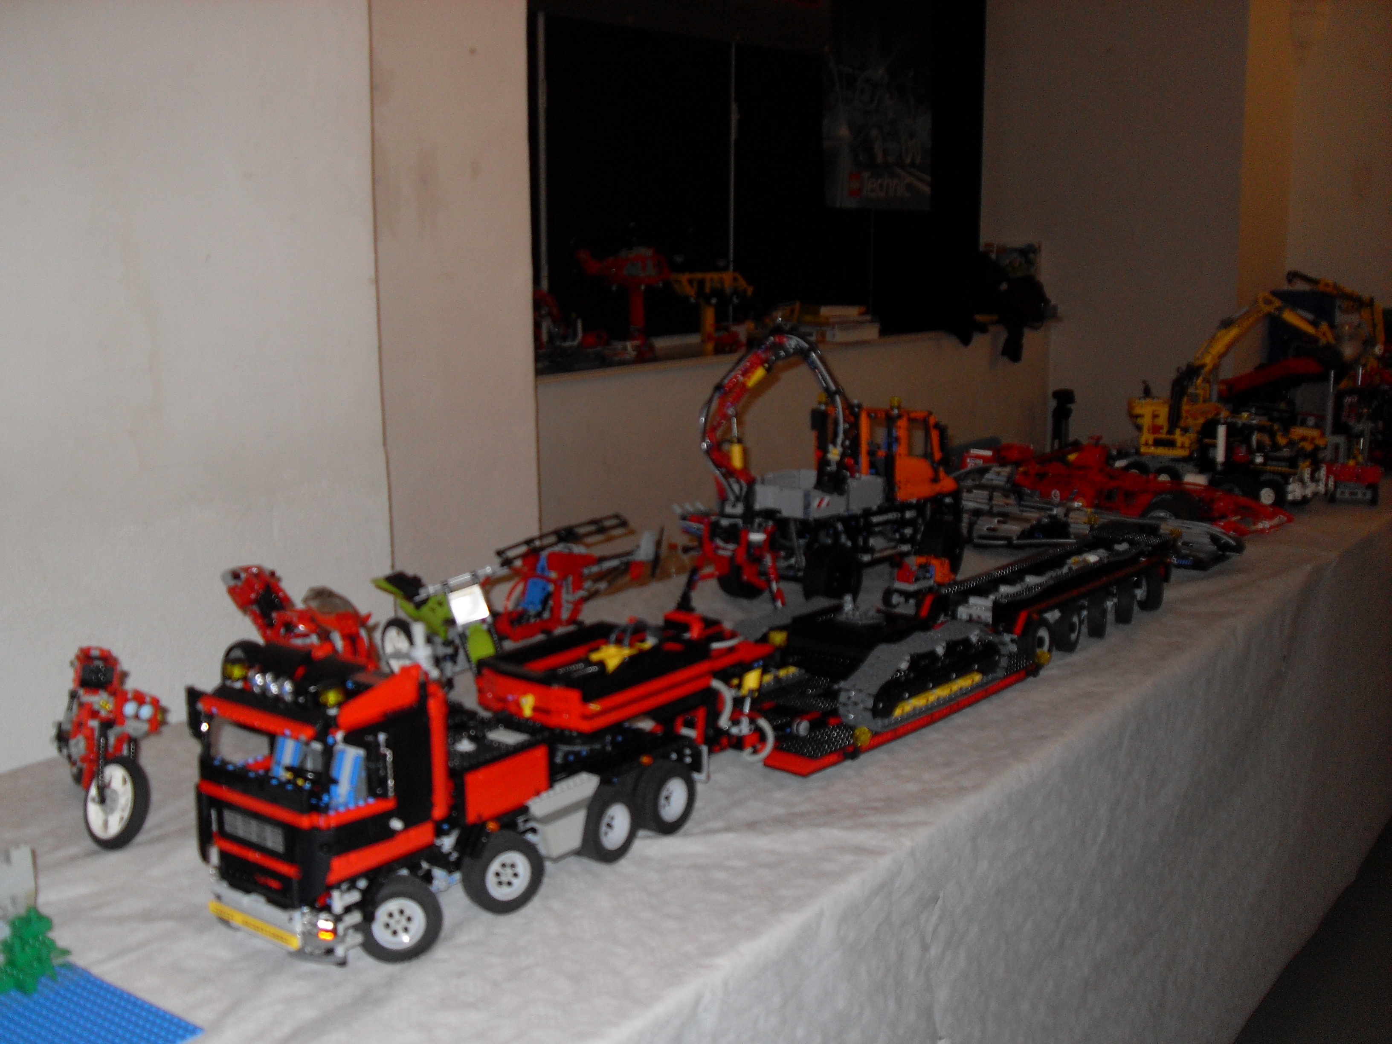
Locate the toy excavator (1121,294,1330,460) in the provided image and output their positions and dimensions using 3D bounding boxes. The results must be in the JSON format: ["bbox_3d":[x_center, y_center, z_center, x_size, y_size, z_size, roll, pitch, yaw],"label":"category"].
[{"bbox_3d":[1.135,-0.295,3.140,0.435,0.385,0.190,6,12,26],"label":"toy excavator"}]

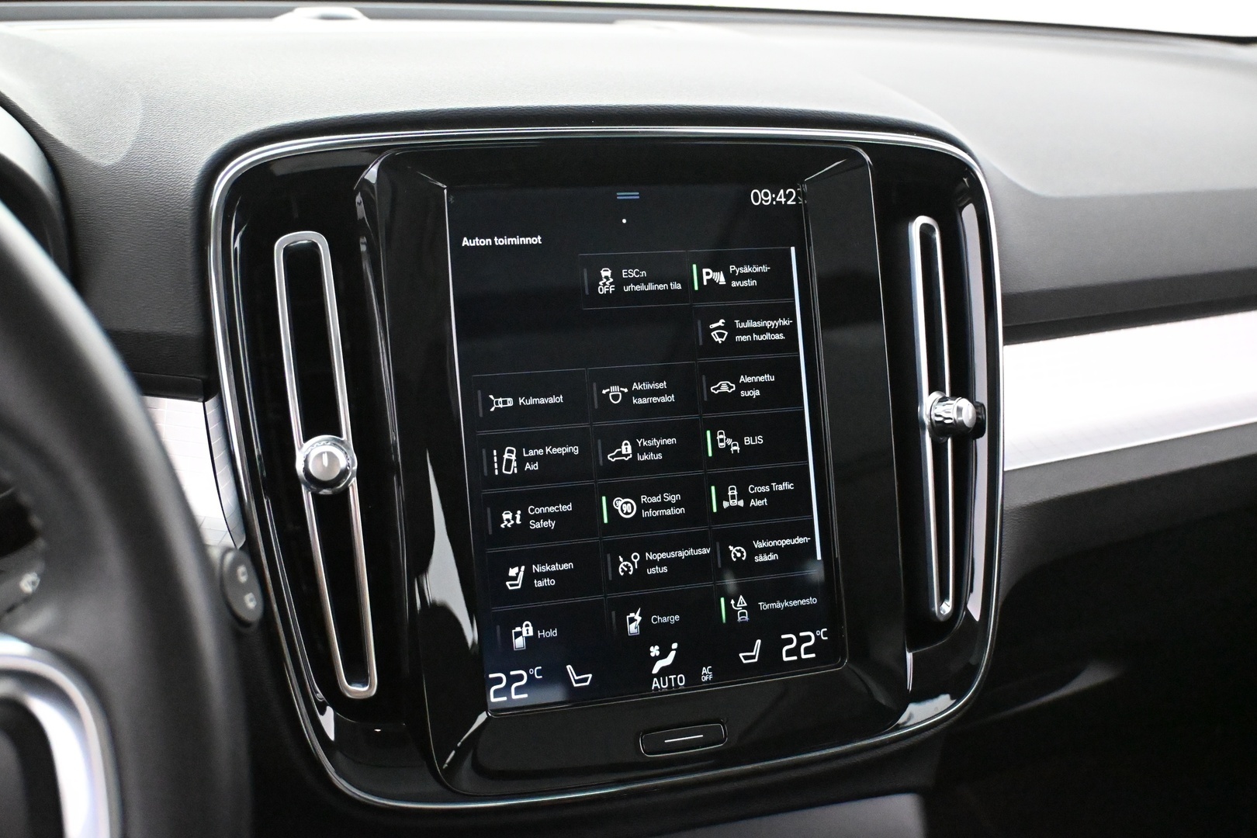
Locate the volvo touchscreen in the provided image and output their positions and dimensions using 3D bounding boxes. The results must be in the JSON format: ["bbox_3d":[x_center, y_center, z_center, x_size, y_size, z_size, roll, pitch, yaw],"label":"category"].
[{"bbox_3d":[0.007,0.006,0.485,0.135,0.179,0.010,-4,-1,-18],"label":"volvo touchscreen"}]

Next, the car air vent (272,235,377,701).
[{"bbox_3d":[-0.097,0.015,0.446,0.018,0.153,0.012,-7,0,-6],"label":"car air vent"}]

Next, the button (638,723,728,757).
[{"bbox_3d":[0.018,0.113,0.475,0.032,0.009,0.006,-4,-19,-18],"label":"button"}]

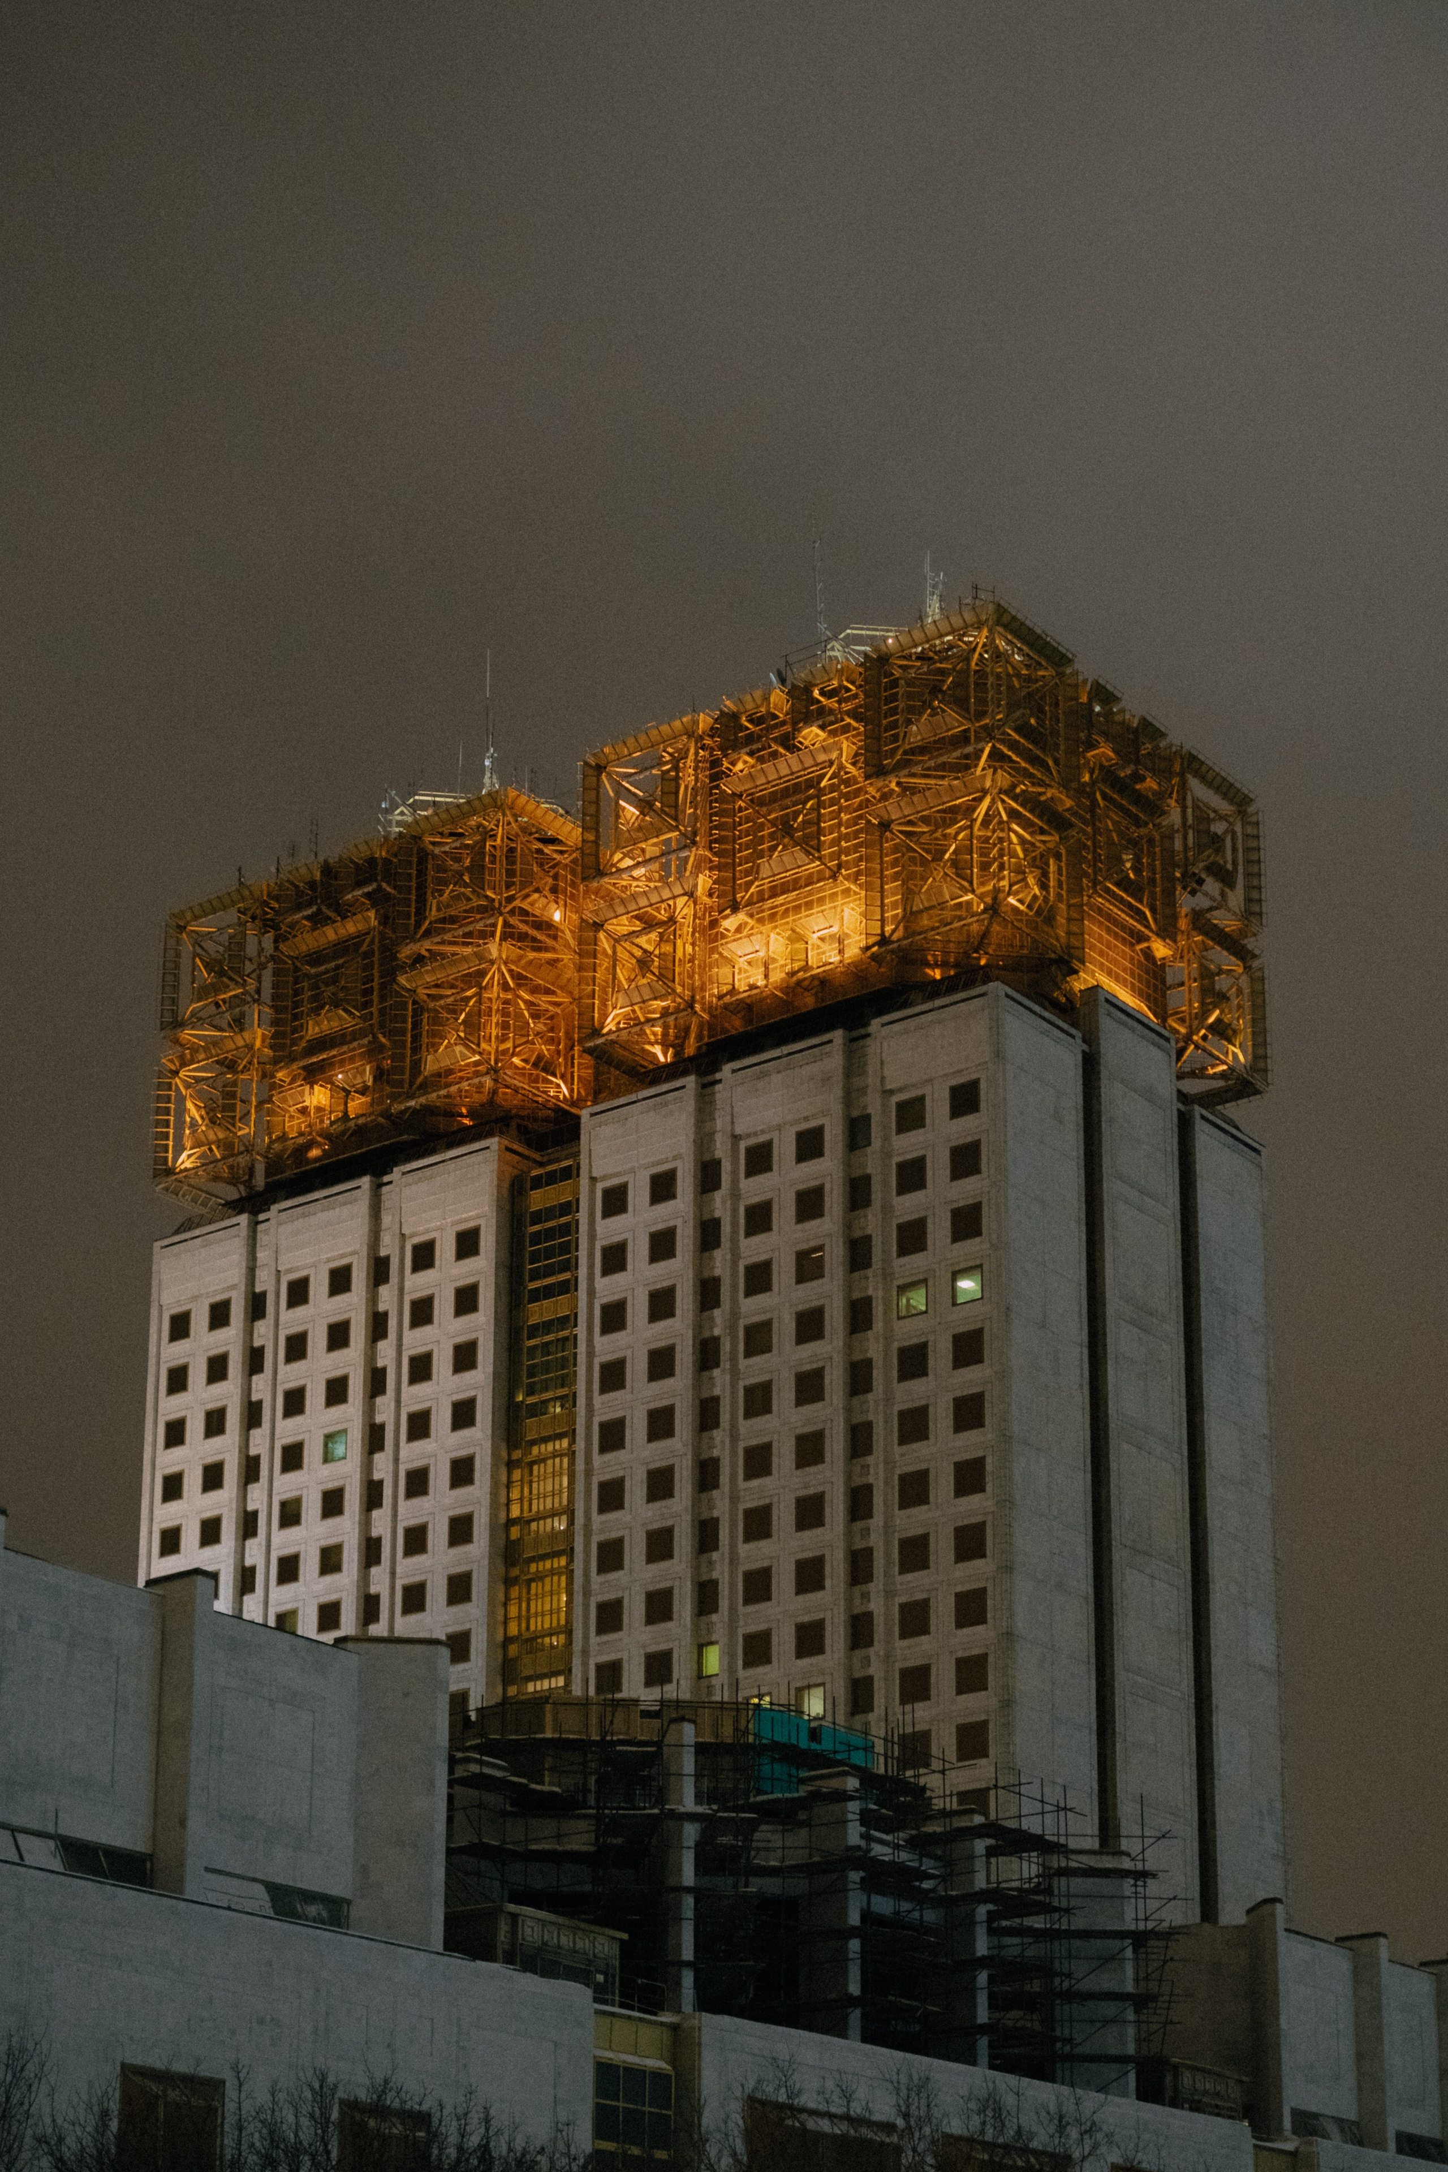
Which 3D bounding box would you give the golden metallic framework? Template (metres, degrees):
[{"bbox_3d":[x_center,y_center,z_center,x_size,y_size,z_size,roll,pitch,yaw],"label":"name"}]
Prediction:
[{"bbox_3d":[-2.250,-5.710,206.110,67.180,19.510,29.630,-17,-29,35],"label":"golden metallic framework"}]

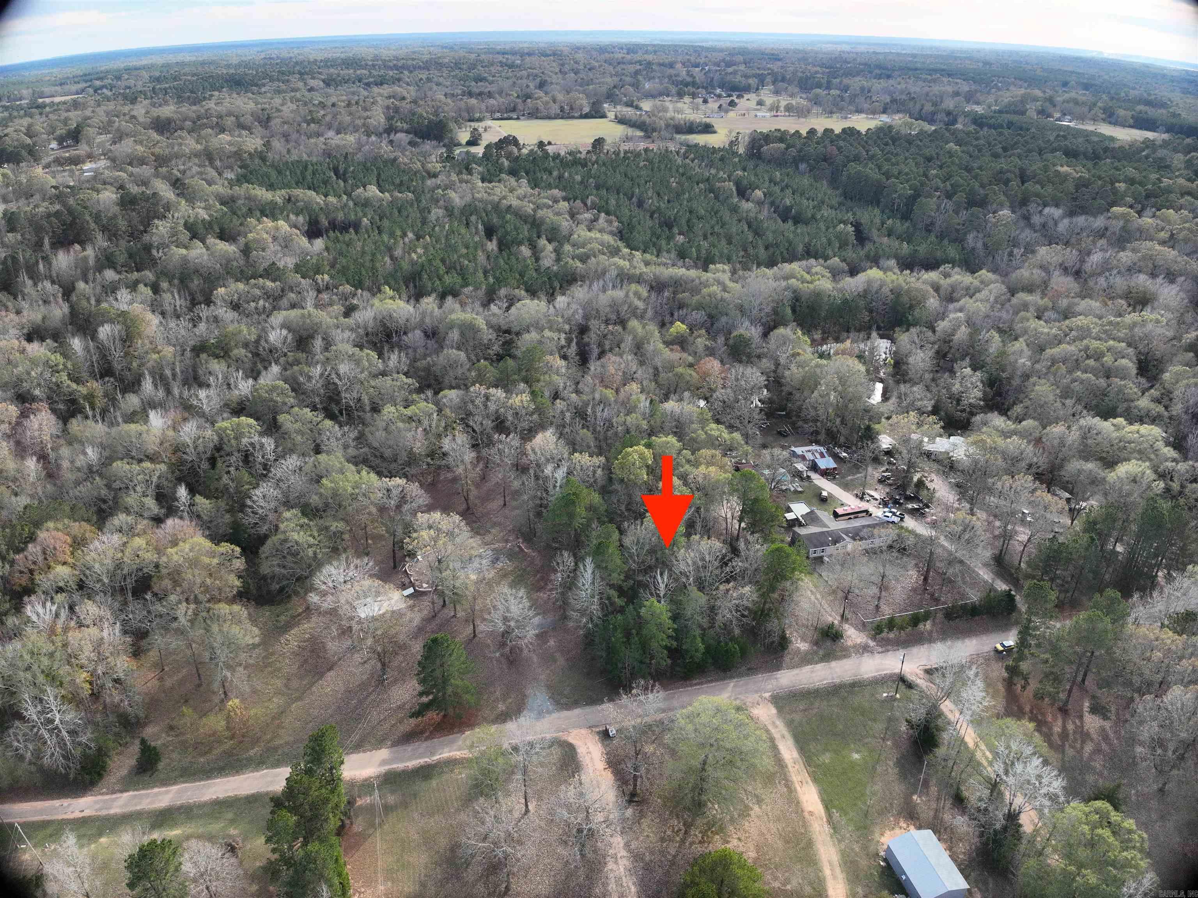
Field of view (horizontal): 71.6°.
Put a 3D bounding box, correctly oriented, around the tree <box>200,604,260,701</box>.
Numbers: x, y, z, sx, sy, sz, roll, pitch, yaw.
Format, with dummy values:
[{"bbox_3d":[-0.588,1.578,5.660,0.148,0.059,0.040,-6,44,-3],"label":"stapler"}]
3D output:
[{"bbox_3d":[-70.462,39.319,157.579,10.000,22.000,10.000,0,27,0],"label":"tree"}]

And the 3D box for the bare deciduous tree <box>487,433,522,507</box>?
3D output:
[{"bbox_3d":[-25.545,6.311,222.899,9.400,21.000,9.400,0,27,0],"label":"bare deciduous tree"}]

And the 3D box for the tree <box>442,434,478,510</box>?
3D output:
[{"bbox_3d":[-36.916,6.357,221.911,9.662,22.500,9.662,0,27,0],"label":"tree"}]

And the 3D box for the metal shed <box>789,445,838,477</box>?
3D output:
[{"bbox_3d":[64.492,3.530,247.742,9.897,4.000,12.104,-7,28,-13],"label":"metal shed"}]

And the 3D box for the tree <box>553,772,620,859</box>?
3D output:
[{"bbox_3d":[-1.940,57.517,128.742,10.349,16.300,10.349,0,27,0],"label":"tree"}]

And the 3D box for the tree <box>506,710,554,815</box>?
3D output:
[{"bbox_3d":[-11.070,51.278,134.679,7.629,22.000,7.629,0,27,0],"label":"tree"}]

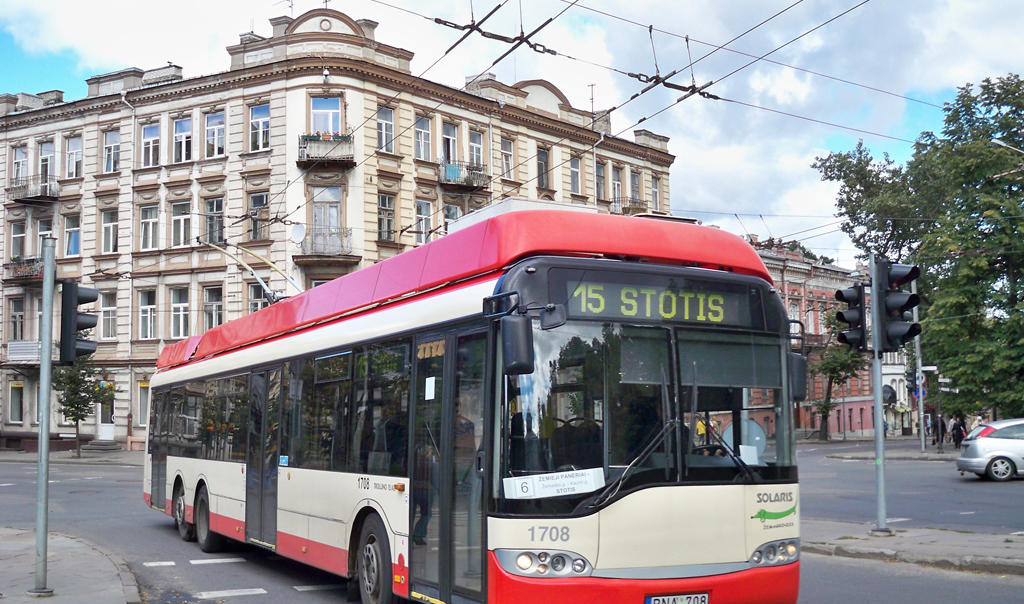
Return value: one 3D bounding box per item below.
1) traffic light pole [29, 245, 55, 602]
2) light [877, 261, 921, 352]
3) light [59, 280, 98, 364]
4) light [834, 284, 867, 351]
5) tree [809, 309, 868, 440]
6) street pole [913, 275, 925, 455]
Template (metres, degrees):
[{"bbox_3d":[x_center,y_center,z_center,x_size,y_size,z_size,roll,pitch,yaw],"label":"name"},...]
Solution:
[{"bbox_3d":[-4.701,1.140,10.400,0.240,3.580,0.240,-1,-6,0],"label":"traffic light pole"},{"bbox_3d":[5.002,0.058,13.400,0.360,1.160,0.440,4,-7,-37],"label":"light"},{"bbox_3d":[-4.349,0.206,10.400,0.360,0.840,0.280,1,-6,-17],"label":"light"},{"bbox_3d":[4.430,0.203,13.550,0.380,0.860,0.280,1,-6,-13],"label":"light"},{"bbox_3d":[23.723,5.179,75.000,4.600,9.700,4.400,-1,-6,0],"label":"tree"},{"bbox_3d":[17.689,2.629,45.000,0.240,7.800,0.240,-1,-6,0],"label":"street pole"}]

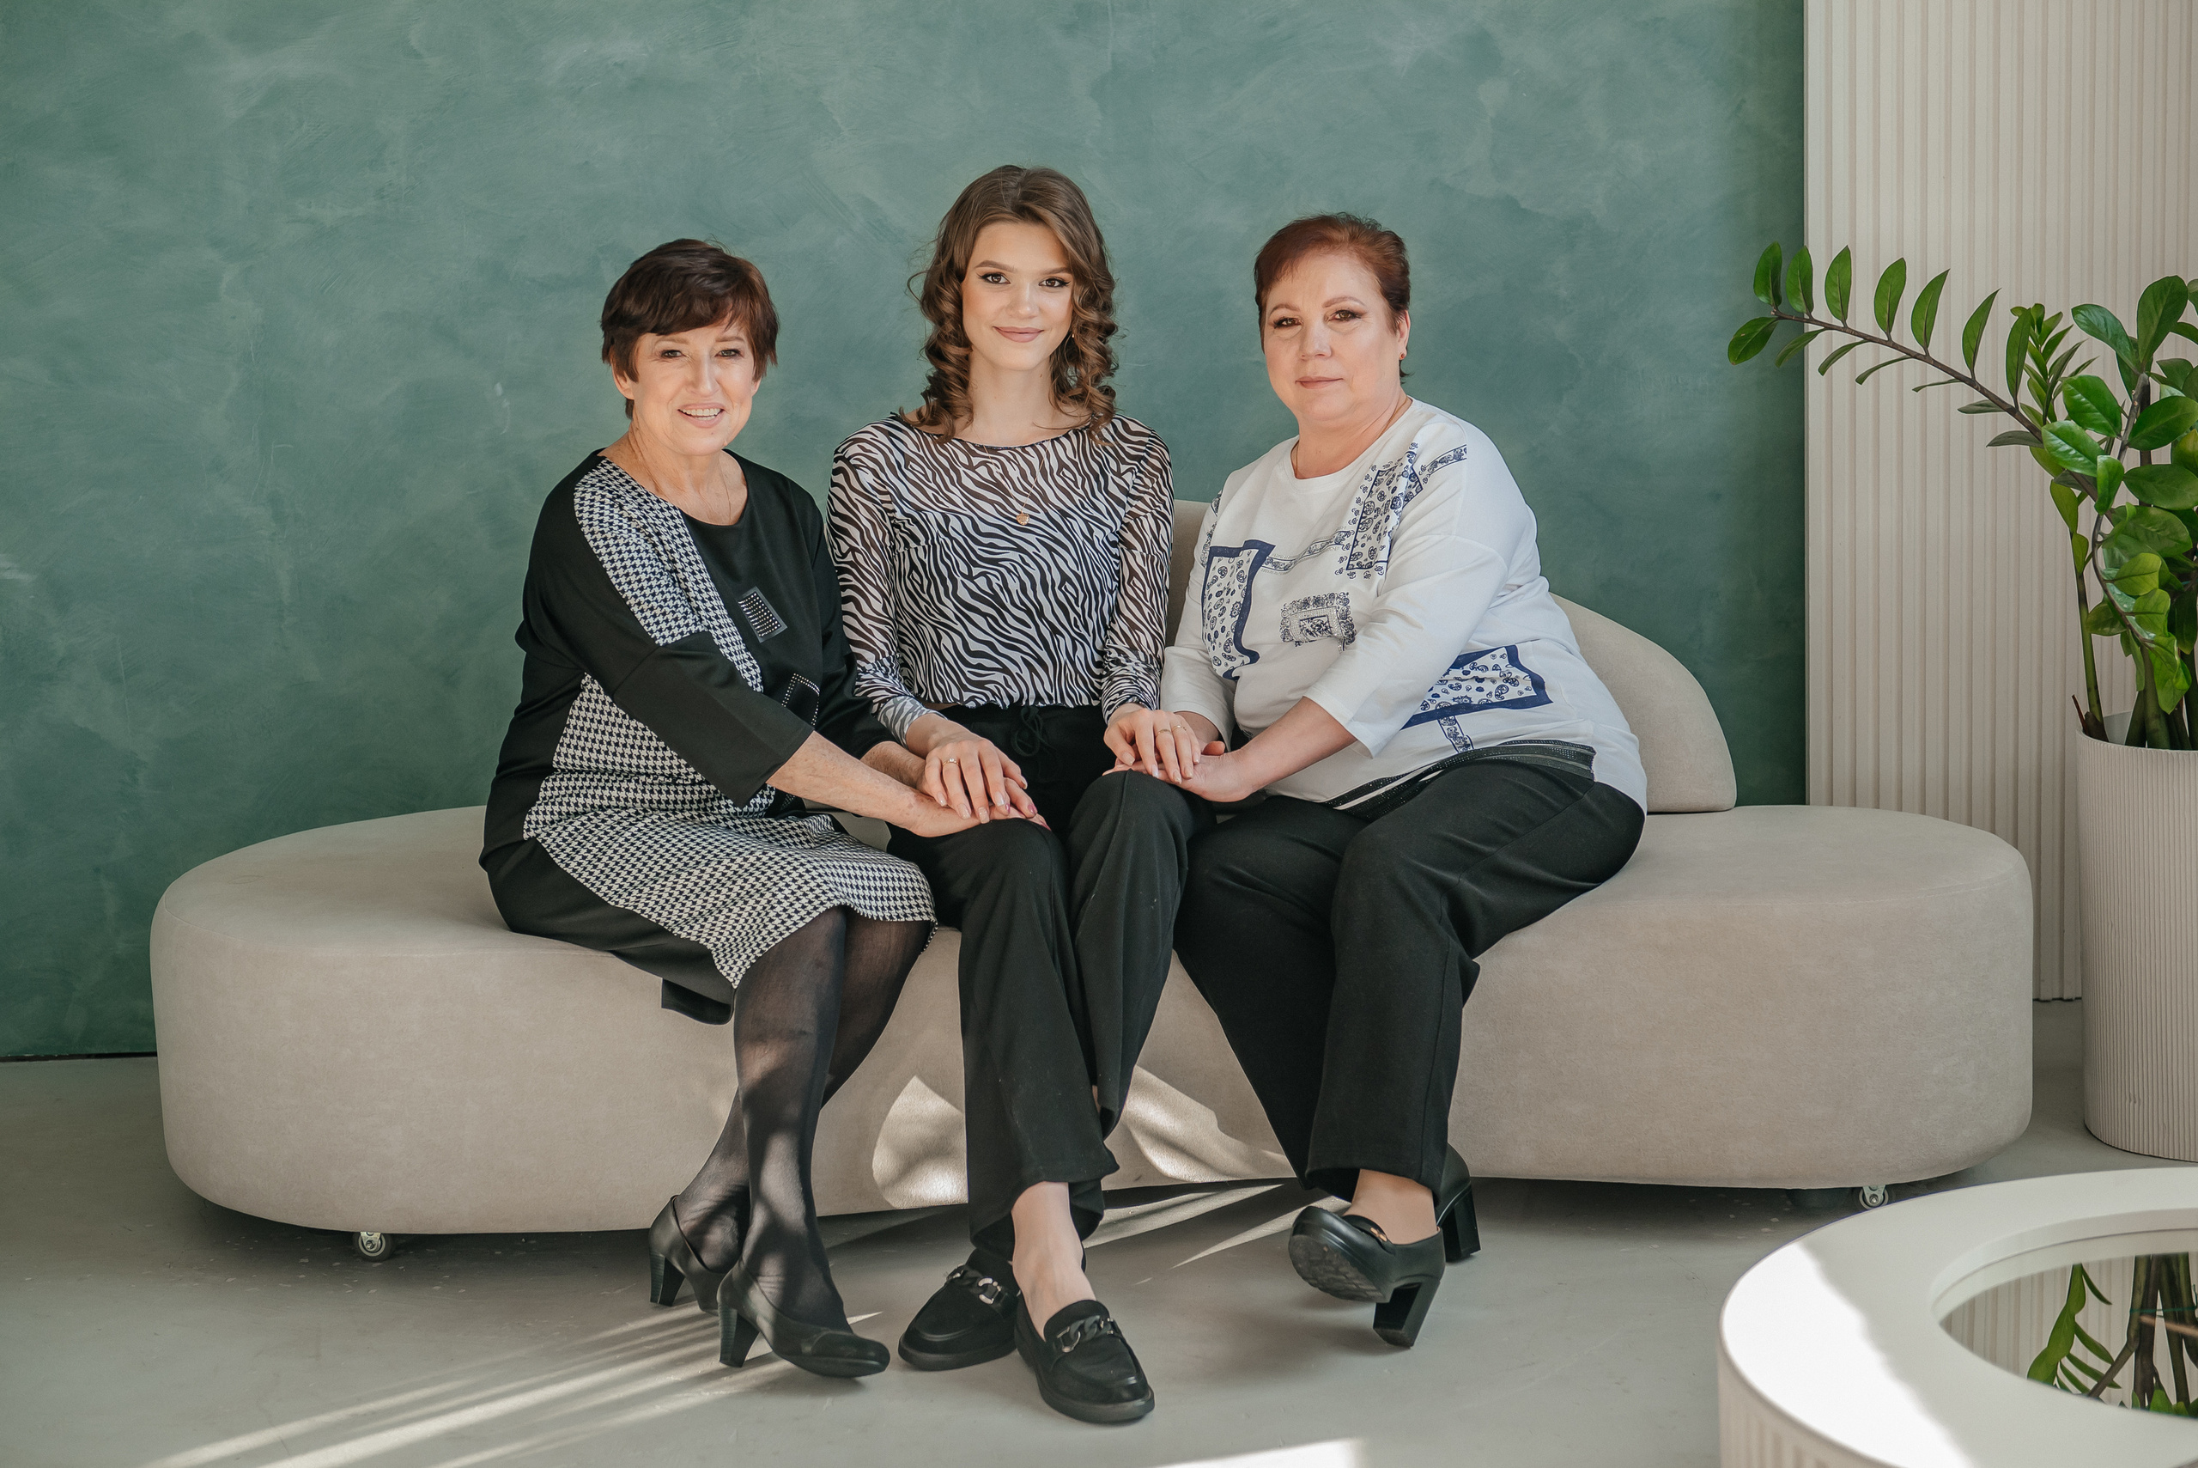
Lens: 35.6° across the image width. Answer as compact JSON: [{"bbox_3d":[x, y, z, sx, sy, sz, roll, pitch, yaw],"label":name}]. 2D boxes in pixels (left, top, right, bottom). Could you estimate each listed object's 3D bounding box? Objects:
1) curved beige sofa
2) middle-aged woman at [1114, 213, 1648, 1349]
[{"bbox_3d":[-0.026,0.122,4.278,2.290,0.770,1.070,-2,8,0],"label":"curved beige sofa"},{"bbox_3d":[0.300,-0.016,3.887,0.580,1.130,0.960,3,9,30],"label":"middle-aged woman"}]

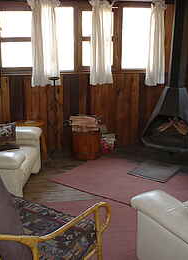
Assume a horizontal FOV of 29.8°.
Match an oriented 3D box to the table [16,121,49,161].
[{"bbox_3d":[-0.810,0.165,4.451,0.410,0.470,0.340,-2,15,-8],"label":"table"}]

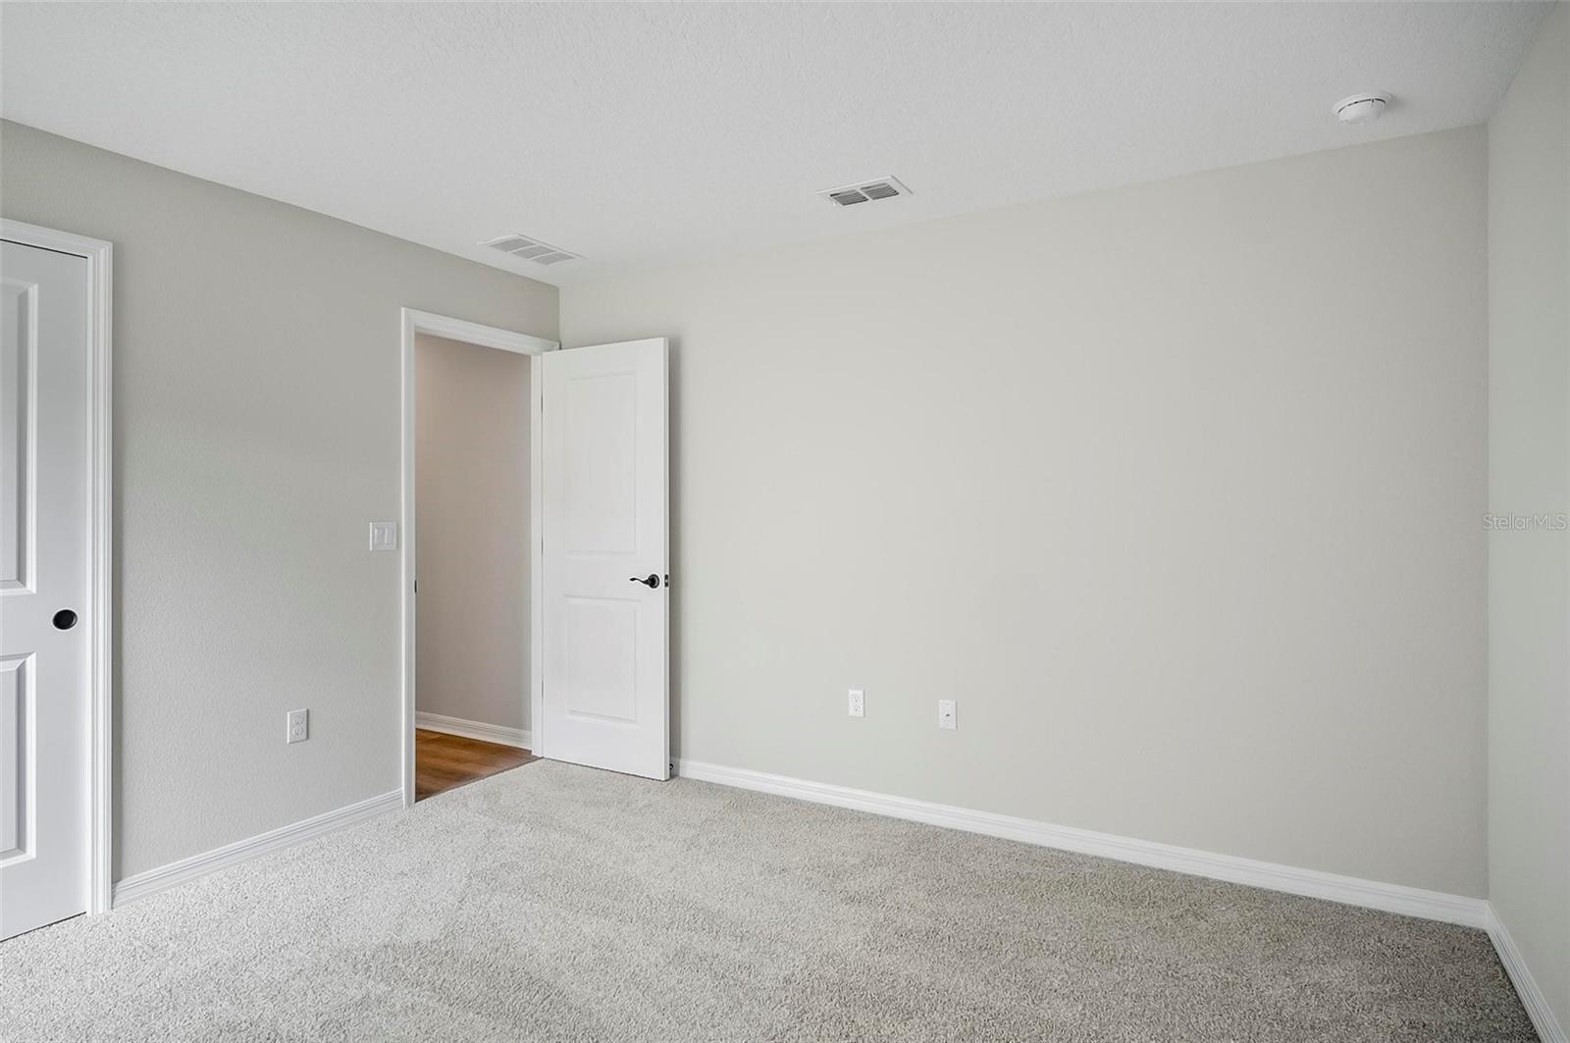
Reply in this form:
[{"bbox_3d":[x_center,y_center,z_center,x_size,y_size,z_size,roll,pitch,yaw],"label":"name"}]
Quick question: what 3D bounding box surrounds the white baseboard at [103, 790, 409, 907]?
[{"bbox_3d":[-1.871,1.182,3.080,0.016,0.088,1.028,0,1,30],"label":"white baseboard"}]

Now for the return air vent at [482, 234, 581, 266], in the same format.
[{"bbox_3d":[-1.119,-1.185,3.673,0.254,0.020,0.390,0,1,30],"label":"return air vent"}]

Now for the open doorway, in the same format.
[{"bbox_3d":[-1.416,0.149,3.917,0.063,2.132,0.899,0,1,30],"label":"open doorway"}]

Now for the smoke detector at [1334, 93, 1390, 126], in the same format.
[{"bbox_3d":[1.650,-1.173,2.367,0.132,0.040,0.132,0,1,30],"label":"smoke detector"}]

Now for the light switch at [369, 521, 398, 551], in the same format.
[{"bbox_3d":[-1.669,0.063,3.438,0.010,0.116,0.118,0,1,30],"label":"light switch"}]

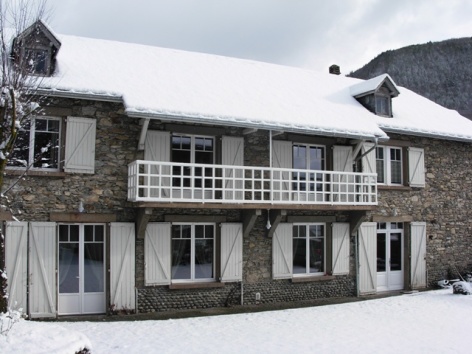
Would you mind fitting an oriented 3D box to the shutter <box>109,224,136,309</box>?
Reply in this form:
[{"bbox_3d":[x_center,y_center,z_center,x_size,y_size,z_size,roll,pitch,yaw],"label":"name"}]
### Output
[{"bbox_3d":[-2.811,2.226,12.989,0.650,2.160,0.050,3,-5,-27],"label":"shutter"}]

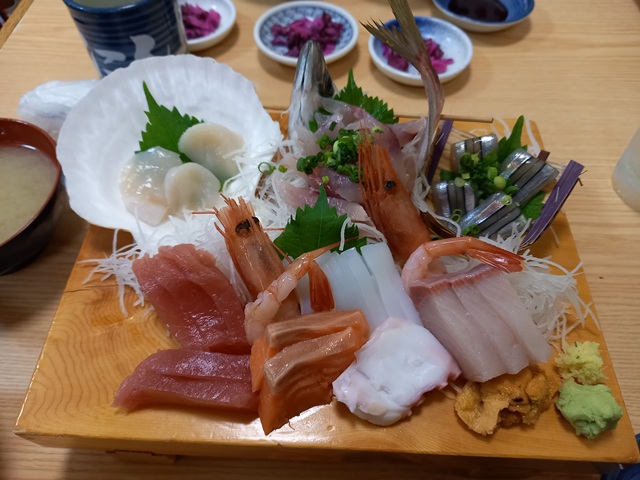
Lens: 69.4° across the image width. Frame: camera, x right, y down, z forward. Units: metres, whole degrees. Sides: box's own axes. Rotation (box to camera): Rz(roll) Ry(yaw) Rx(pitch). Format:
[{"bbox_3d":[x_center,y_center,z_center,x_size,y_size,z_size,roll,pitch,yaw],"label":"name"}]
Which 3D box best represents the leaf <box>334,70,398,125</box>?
[{"bbox_3d":[0.025,-0.076,0.280,0.050,0.054,0.013,-13,25,6],"label":"leaf"}]

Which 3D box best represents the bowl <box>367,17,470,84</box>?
[{"bbox_3d":[0.090,-0.167,0.421,0.093,0.024,0.093,0,58,-1],"label":"bowl"}]

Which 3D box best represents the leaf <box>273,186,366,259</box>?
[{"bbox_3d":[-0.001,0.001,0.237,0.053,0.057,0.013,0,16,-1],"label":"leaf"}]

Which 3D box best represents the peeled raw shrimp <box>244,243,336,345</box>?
[{"bbox_3d":[-0.016,0.030,0.220,0.045,0.030,0.028,-28,62,-17],"label":"peeled raw shrimp"}]

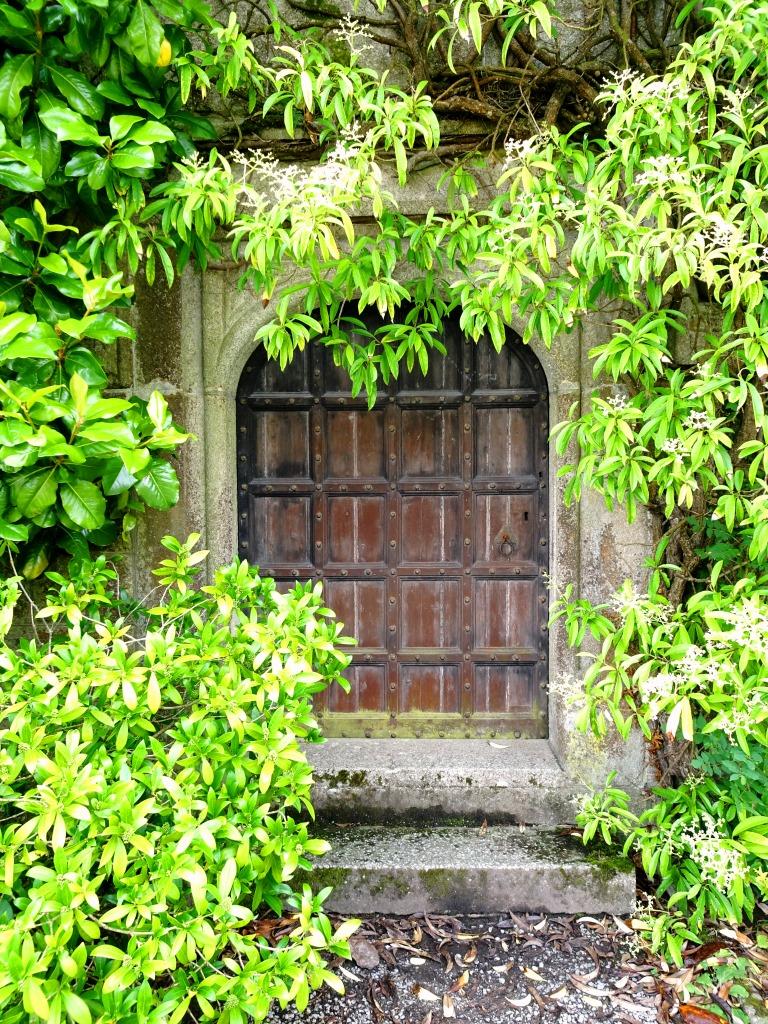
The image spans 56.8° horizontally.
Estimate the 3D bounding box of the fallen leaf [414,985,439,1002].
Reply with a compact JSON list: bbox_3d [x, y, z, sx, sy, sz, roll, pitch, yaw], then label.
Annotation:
[{"bbox_3d":[0.114,1.389,2.043,0.093,0.012,0.033,2,4,37],"label":"fallen leaf"}]

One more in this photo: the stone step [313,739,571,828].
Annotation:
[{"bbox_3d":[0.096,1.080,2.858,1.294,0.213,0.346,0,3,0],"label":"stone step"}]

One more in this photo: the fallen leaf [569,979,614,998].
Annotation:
[{"bbox_3d":[0.597,1.385,2.057,0.128,0.018,0.044,2,3,31],"label":"fallen leaf"}]

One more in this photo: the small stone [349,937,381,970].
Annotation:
[{"bbox_3d":[-0.053,1.379,2.228,0.088,0.045,0.098,-1,2,-19],"label":"small stone"}]

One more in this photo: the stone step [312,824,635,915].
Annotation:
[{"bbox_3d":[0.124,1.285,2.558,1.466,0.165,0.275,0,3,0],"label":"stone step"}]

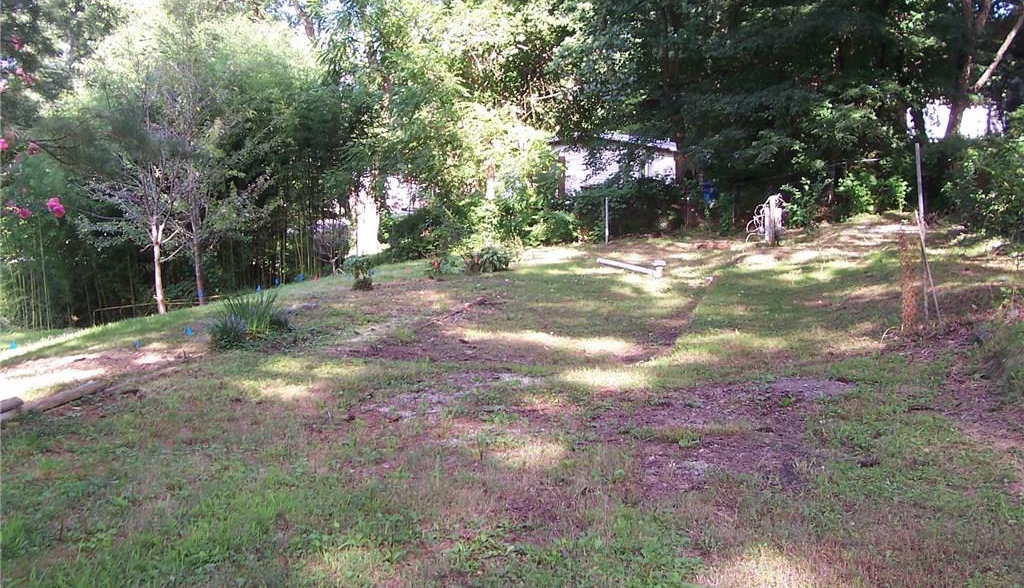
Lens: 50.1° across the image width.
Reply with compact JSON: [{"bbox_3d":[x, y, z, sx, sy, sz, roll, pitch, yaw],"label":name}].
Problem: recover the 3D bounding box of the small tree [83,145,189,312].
[{"bbox_3d":[-5.243,-0.861,15.200,1.420,2.280,1.350,0,5,0],"label":"small tree"}]

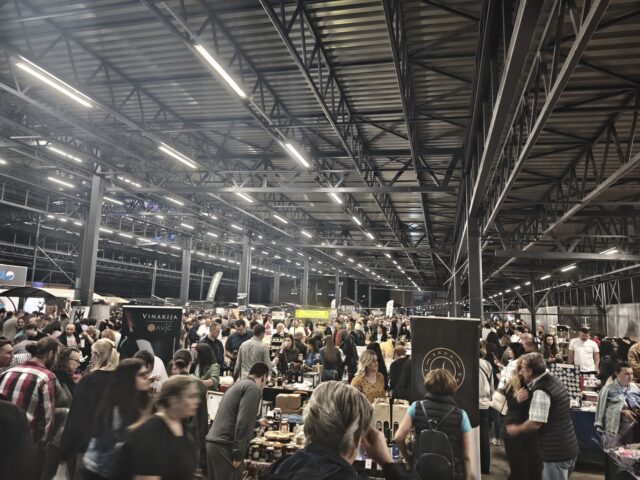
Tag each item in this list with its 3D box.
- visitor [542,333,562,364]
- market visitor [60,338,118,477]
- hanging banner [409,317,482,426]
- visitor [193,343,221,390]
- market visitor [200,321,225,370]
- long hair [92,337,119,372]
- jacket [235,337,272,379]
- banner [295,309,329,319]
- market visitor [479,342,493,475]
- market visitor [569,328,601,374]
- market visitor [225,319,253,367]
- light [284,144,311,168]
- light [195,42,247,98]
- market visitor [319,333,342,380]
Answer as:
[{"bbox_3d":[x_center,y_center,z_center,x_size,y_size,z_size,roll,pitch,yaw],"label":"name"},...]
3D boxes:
[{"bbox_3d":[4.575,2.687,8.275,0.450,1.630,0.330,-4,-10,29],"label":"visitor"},{"bbox_3d":[-2.040,1.760,3.820,0.370,1.700,0.480,-3,-10,25],"label":"market visitor"},{"bbox_3d":[1.536,1.962,5.139,0.850,1.980,0.180,-1,-10,13],"label":"hanging banner"},{"bbox_3d":[-1.537,2.157,5.573,0.420,1.560,0.450,1,-9,6],"label":"visitor"},{"bbox_3d":[-1.796,2.257,6.953,0.360,1.800,0.500,-6,-12,40],"label":"market visitor"},{"bbox_3d":[-2.002,1.064,3.950,0.230,0.300,0.200,-1,-9,14],"label":"long hair"},{"bbox_3d":[-1.001,1.814,6.400,0.530,0.700,0.340,-2,-9,18],"label":"jacket"},{"bbox_3d":[-0.340,2.939,17.000,1.320,0.360,0.040,-1,-9,16],"label":"banner"},{"bbox_3d":[2.211,2.216,5.712,0.340,1.690,0.450,-2,-10,21],"label":"market visitor"},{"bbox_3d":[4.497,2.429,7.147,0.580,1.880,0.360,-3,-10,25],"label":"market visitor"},{"bbox_3d":[-1.393,2.291,7.250,0.550,1.840,0.400,2,-9,0],"label":"market visitor"},{"bbox_3d":[-0.476,-1.924,9.800,0.120,0.100,1.500,-1,-10,16],"label":"light"},{"bbox_3d":[-1.462,-2.506,6.443,0.110,0.090,1.500,-1,-9,16],"label":"light"},{"bbox_3d":[0.168,2.456,7.269,0.460,1.610,0.320,3,-9,-9],"label":"market visitor"}]

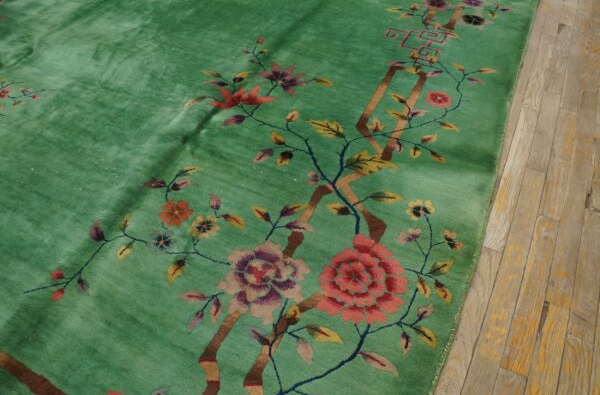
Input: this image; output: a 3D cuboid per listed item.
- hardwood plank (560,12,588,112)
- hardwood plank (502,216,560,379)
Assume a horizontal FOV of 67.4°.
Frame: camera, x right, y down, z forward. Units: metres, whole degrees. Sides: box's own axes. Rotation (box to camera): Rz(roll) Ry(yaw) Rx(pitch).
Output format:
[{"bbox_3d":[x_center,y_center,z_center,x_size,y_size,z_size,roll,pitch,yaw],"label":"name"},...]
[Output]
[{"bbox_3d":[1.181,-0.606,1.932,0.059,0.020,0.878,16,50,21],"label":"hardwood plank"},{"bbox_3d":[0.611,0.236,1.182,0.058,0.020,0.514,19,51,22],"label":"hardwood plank"}]

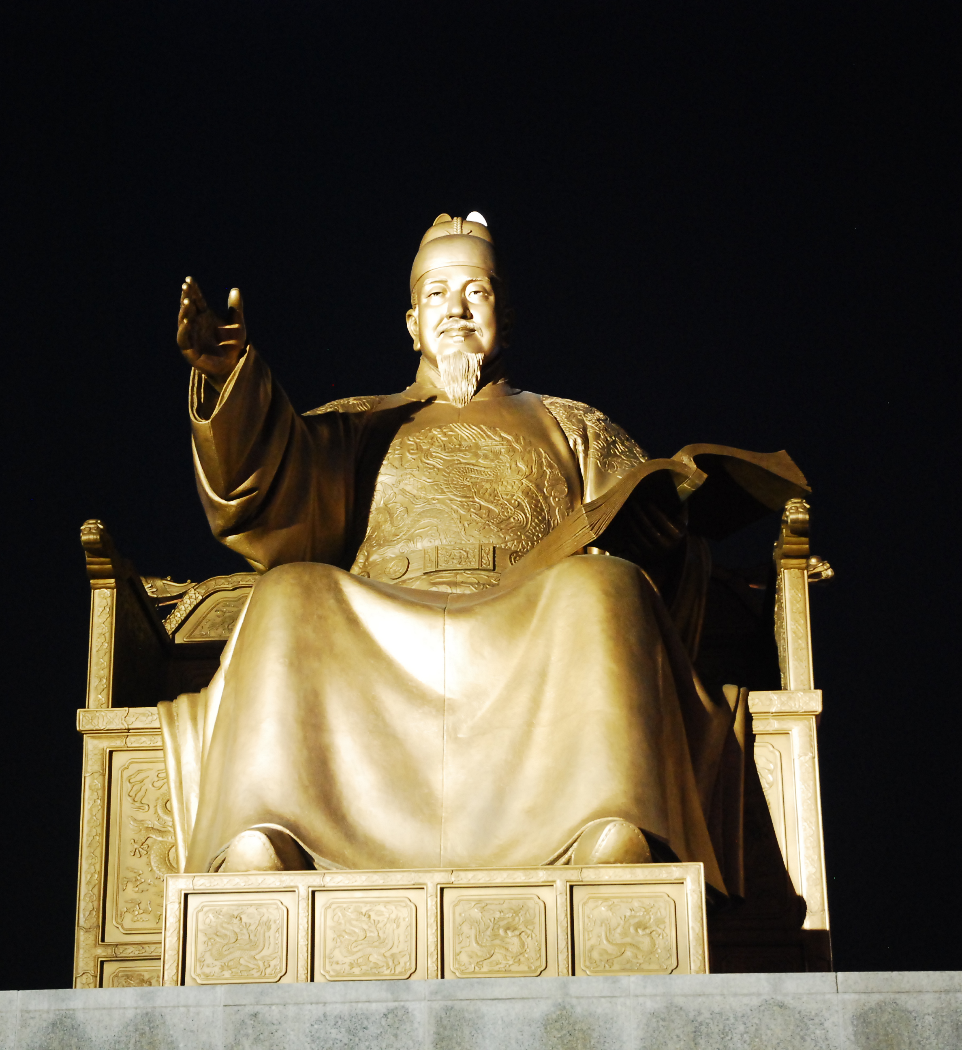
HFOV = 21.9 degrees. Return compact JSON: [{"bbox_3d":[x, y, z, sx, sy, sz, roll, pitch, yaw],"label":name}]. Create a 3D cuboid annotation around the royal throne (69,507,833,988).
[{"bbox_3d":[-0.169,1.505,15.457,4.760,3.600,3.550,-2,-20,3],"label":"royal throne"}]

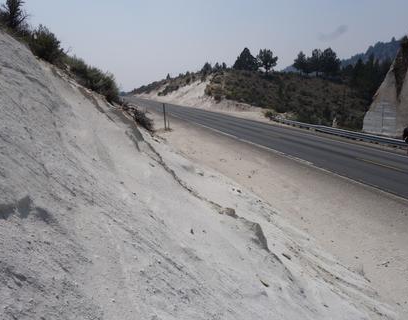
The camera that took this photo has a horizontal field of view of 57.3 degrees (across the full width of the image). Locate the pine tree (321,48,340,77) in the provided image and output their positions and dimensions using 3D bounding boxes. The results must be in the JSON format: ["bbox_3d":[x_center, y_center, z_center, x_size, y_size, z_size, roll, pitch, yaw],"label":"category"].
[{"bbox_3d":[34.904,-26.902,103.000,5.300,7.600,5.200,-1,11,0],"label":"pine tree"}]

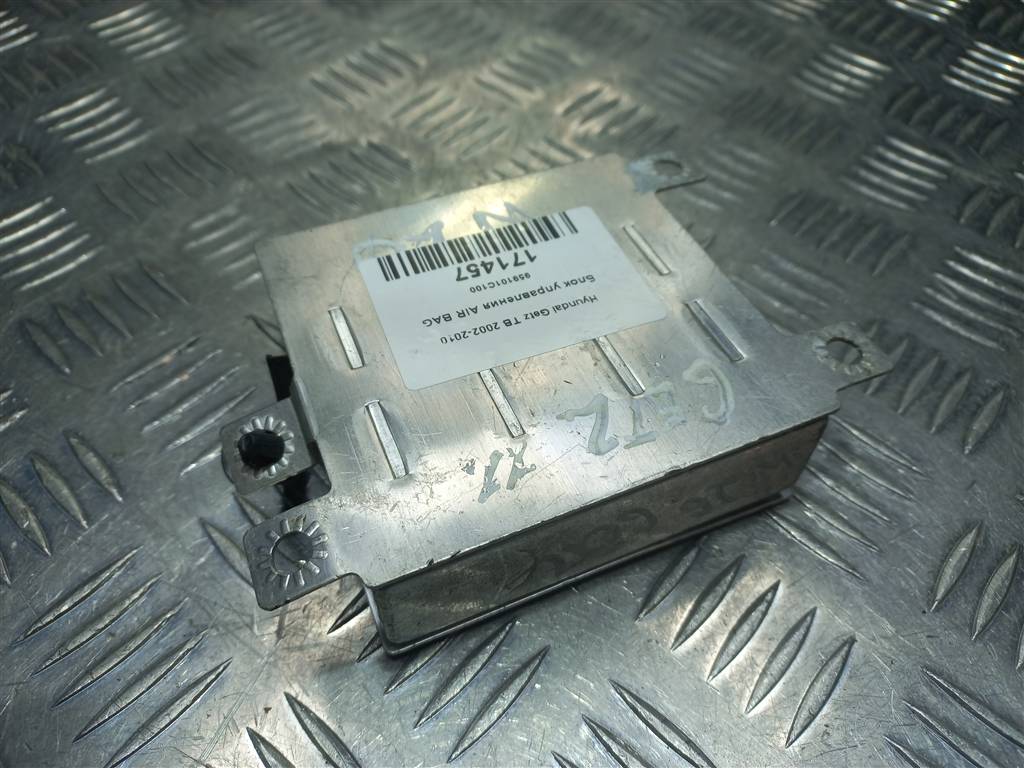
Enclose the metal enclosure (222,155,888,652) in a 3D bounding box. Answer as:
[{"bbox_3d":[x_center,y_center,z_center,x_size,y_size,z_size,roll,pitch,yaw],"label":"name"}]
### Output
[{"bbox_3d":[0.002,-0.004,0.170,0.128,0.034,0.092,-18,54,-15],"label":"metal enclosure"}]

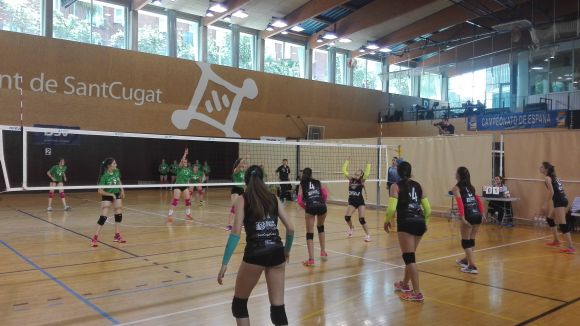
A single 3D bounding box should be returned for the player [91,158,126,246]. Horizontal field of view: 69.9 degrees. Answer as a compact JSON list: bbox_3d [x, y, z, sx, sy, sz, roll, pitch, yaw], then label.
[{"bbox_3d":[-3.541,0.761,8.100,0.620,1.690,0.480,0,0,-45],"label":"player"}]

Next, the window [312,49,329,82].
[{"bbox_3d":[2.233,-7.032,30.030,1.571,2.273,0.150,0,0,-37],"label":"window"}]

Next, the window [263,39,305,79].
[{"bbox_3d":[-0.255,-7.060,28.189,3.435,2.217,0.150,0,0,-37],"label":"window"}]

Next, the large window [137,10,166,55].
[{"bbox_3d":[-7.256,-6.875,22.081,1.560,2.130,0.150,1,0,-37],"label":"large window"}]

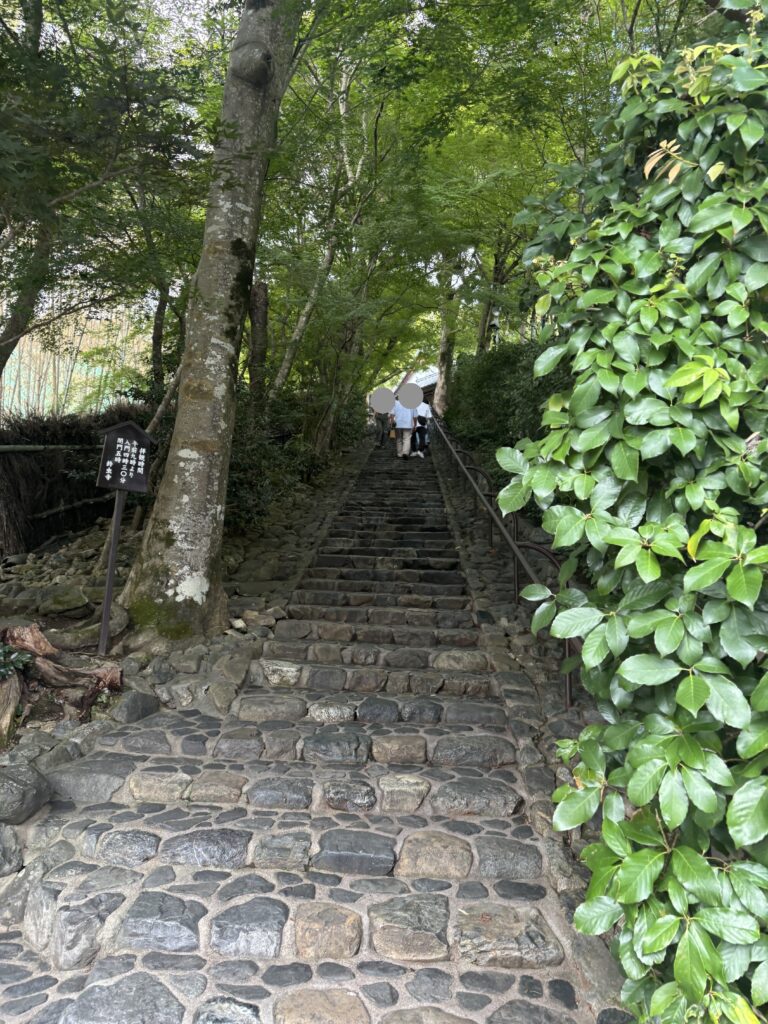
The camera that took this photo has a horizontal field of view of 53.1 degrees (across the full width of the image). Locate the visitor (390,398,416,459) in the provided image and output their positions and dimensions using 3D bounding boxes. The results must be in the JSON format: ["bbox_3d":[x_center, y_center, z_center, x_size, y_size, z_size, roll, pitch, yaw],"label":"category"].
[{"bbox_3d":[0.487,-2.103,18.321,0.560,1.714,0.400,1,-8,2],"label":"visitor"}]

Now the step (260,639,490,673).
[{"bbox_3d":[-0.052,1.023,5.457,1.559,0.148,0.420,1,-8,2],"label":"step"}]

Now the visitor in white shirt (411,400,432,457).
[{"bbox_3d":[0.905,-2.107,18.414,0.500,1.612,0.420,1,-8,2],"label":"visitor in white shirt"}]

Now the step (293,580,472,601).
[{"bbox_3d":[-0.012,0.729,7.084,1.531,0.128,0.420,1,-8,2],"label":"step"}]

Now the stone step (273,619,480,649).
[{"bbox_3d":[-0.042,0.952,5.871,1.520,0.143,0.420,1,-8,2],"label":"stone step"}]

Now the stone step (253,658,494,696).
[{"bbox_3d":[-0.057,1.087,5.013,1.490,0.156,0.420,1,-8,2],"label":"stone step"}]

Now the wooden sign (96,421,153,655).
[{"bbox_3d":[-1.765,0.153,5.084,0.370,1.556,0.120,5,-8,-10],"label":"wooden sign"}]

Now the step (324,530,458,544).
[{"bbox_3d":[0.085,0.345,9.477,1.508,0.138,0.420,1,-8,2],"label":"step"}]

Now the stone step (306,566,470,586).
[{"bbox_3d":[0.030,0.661,7.566,1.514,0.143,0.420,1,-8,2],"label":"stone step"}]

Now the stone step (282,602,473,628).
[{"bbox_3d":[-0.018,0.872,6.305,1.485,0.138,0.420,1,-8,2],"label":"stone step"}]

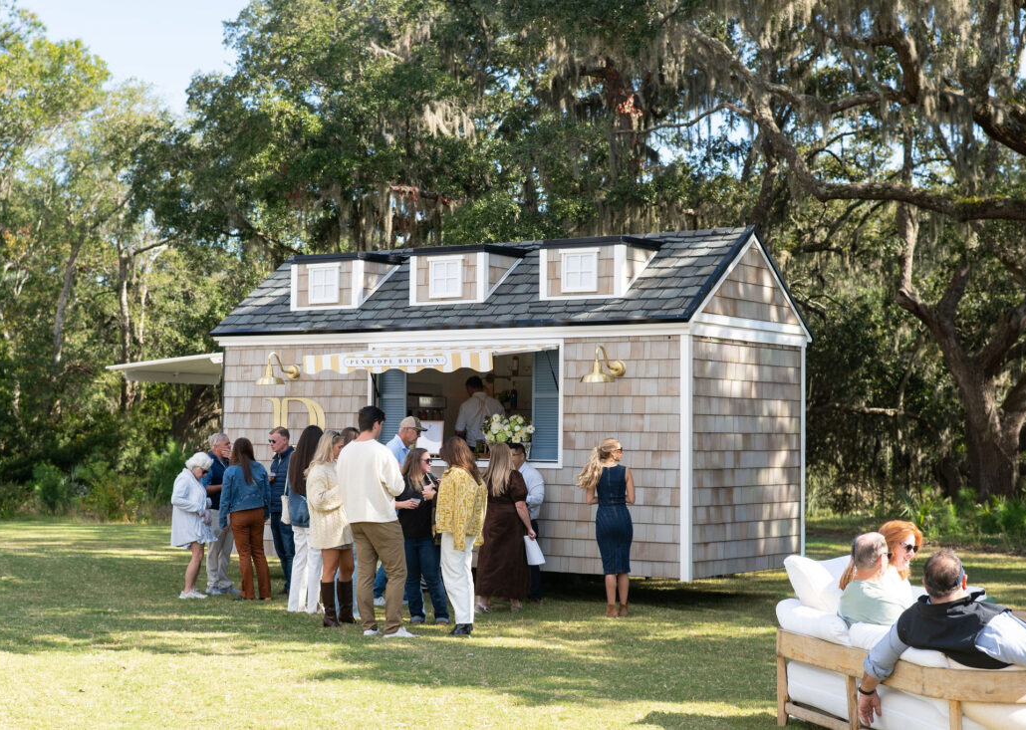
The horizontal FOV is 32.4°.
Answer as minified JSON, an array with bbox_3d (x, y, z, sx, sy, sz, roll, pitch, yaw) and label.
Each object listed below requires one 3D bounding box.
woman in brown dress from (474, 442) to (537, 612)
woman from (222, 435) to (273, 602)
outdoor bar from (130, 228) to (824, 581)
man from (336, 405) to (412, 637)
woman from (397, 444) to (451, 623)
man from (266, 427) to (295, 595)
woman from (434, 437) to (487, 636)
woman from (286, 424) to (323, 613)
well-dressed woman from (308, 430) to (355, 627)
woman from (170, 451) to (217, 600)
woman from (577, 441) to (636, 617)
[{"bbox_3d":[-0.073,1.532,16.718,0.560,1.572,0.420,0,-2,9],"label":"woman in brown dress"},{"bbox_3d":[-2.647,1.530,17.677,0.480,1.602,0.360,1,-2,-14],"label":"woman"},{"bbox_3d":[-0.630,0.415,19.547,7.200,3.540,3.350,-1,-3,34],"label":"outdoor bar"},{"bbox_3d":[-1.136,1.289,14.784,0.550,1.893,0.430,-1,-3,37],"label":"man"},{"bbox_3d":[-0.774,1.503,15.656,0.460,1.538,0.380,2,-3,-43],"label":"woman"},{"bbox_3d":[-2.356,1.506,18.362,0.380,1.706,0.480,2,-3,-34],"label":"man"},{"bbox_3d":[-0.434,1.431,14.906,0.450,1.632,0.380,2,-3,-41],"label":"woman"},{"bbox_3d":[-1.918,1.430,16.470,0.440,1.725,0.350,0,-2,20],"label":"woman"},{"bbox_3d":[-1.554,1.417,15.354,0.420,1.672,0.460,2,-2,-30],"label":"well-dressed woman"},{"bbox_3d":[-3.206,1.600,17.728,0.440,1.457,0.430,0,-2,12],"label":"woman"},{"bbox_3d":[0.889,1.500,16.392,0.520,1.629,0.400,0,-2,9],"label":"woman"}]

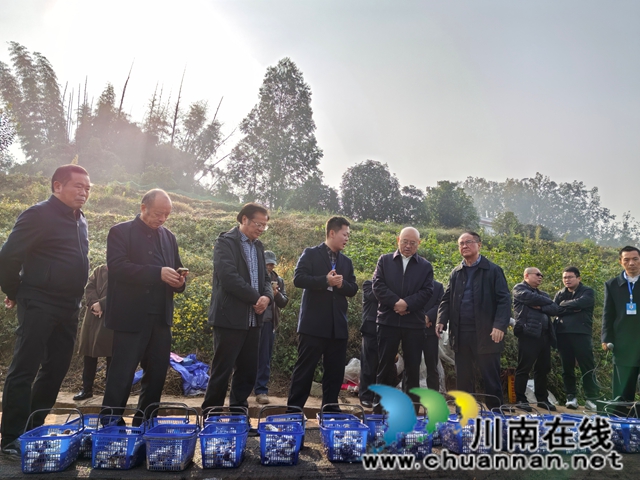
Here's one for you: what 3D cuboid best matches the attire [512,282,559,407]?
[{"bbox_3d":[2.586,1.222,5.990,0.540,1.460,0.380,9,-15,-31],"label":"attire"}]

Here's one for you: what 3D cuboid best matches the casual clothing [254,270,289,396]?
[{"bbox_3d":[-0.561,1.008,5.440,0.500,1.360,0.360,9,-14,-27],"label":"casual clothing"}]

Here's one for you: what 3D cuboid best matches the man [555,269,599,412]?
[{"bbox_3d":[3.037,1.142,5.910,0.540,1.670,0.380,-4,-14,29],"label":"man"}]

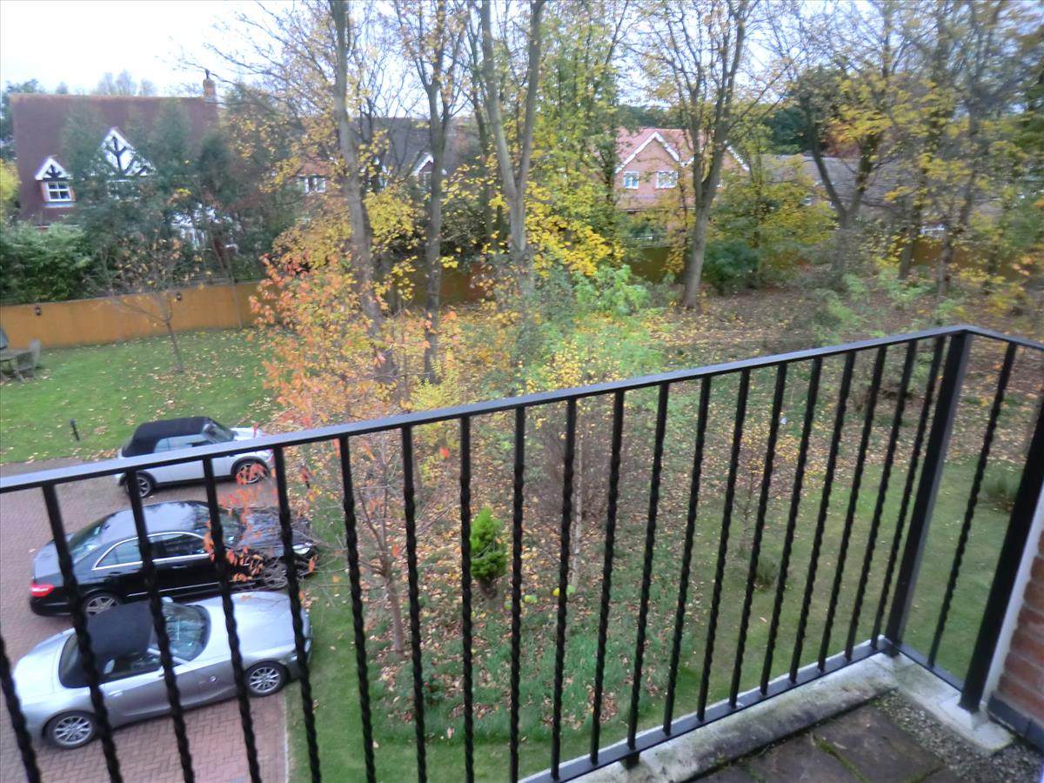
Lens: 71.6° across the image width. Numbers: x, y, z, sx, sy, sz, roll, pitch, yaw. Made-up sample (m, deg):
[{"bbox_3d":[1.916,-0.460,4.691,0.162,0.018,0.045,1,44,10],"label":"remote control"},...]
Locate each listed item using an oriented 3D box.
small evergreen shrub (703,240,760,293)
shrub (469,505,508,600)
[{"bbox_3d":[11.349,-6.909,39.381,3.000,2.541,2.700,6,21,15],"label":"small evergreen shrub"},{"bbox_3d":[-0.601,2.883,12.990,0.680,1.966,0.660,0,20,-3],"label":"shrub"}]

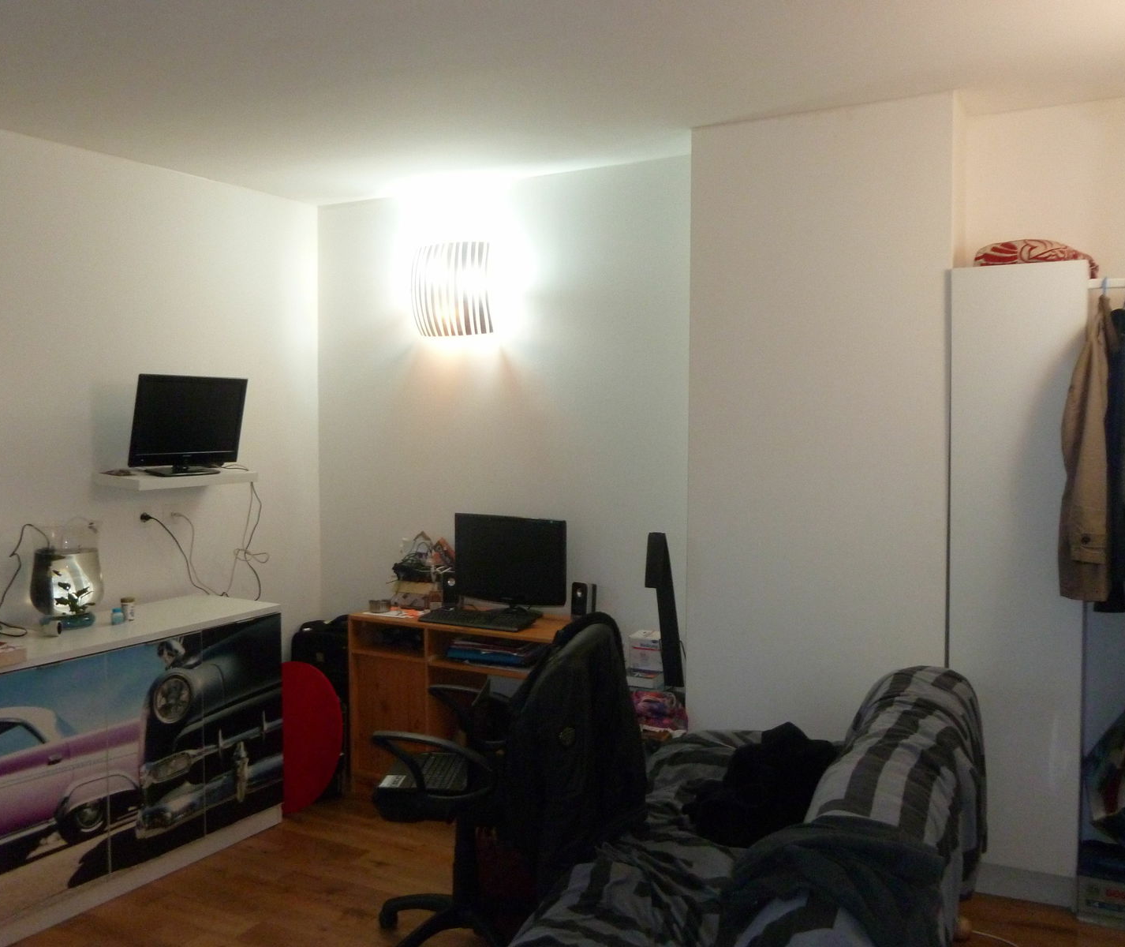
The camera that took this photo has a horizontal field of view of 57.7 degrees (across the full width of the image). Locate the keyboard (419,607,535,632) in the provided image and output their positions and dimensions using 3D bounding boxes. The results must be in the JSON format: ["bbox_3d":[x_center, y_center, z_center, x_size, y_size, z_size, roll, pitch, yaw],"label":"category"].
[{"bbox_3d":[-0.321,0.555,3.924,0.446,0.030,0.178,2,3,31],"label":"keyboard"}]

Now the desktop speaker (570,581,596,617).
[{"bbox_3d":[0.090,0.495,4.027,0.069,0.143,0.084,2,3,31],"label":"desktop speaker"}]

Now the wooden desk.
[{"bbox_3d":[-0.306,0.933,4.032,0.990,0.731,0.470,2,3,31],"label":"wooden desk"}]

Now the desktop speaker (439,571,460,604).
[{"bbox_3d":[-0.442,0.485,4.272,0.069,0.143,0.084,2,3,31],"label":"desktop speaker"}]

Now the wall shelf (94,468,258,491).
[{"bbox_3d":[-1.456,0.027,3.876,0.259,0.038,0.544,2,3,31],"label":"wall shelf"}]

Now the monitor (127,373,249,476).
[{"bbox_3d":[-1.411,-0.179,3.885,0.188,0.376,0.525,1,3,27],"label":"monitor"}]

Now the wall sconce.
[{"bbox_3d":[-0.448,-0.765,4.239,0.351,0.366,0.129,2,3,31],"label":"wall sconce"}]

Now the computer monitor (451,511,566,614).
[{"bbox_3d":[-0.202,0.367,4.075,0.535,0.396,0.198,2,3,34],"label":"computer monitor"}]

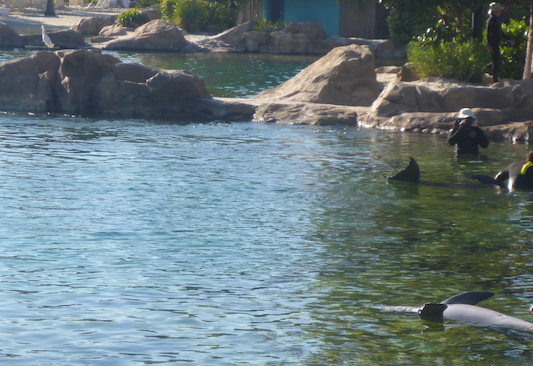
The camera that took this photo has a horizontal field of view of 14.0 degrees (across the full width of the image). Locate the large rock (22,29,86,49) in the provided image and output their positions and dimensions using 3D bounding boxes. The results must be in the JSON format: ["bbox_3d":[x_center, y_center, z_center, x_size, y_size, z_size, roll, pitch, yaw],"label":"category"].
[{"bbox_3d":[-9.177,-6.212,94.000,2.750,0.870,1.800,0,5,0],"label":"large rock"}]

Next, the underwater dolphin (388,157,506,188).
[{"bbox_3d":[2.610,-0.128,30.800,1.850,0.500,0.500,1,5,10],"label":"underwater dolphin"}]

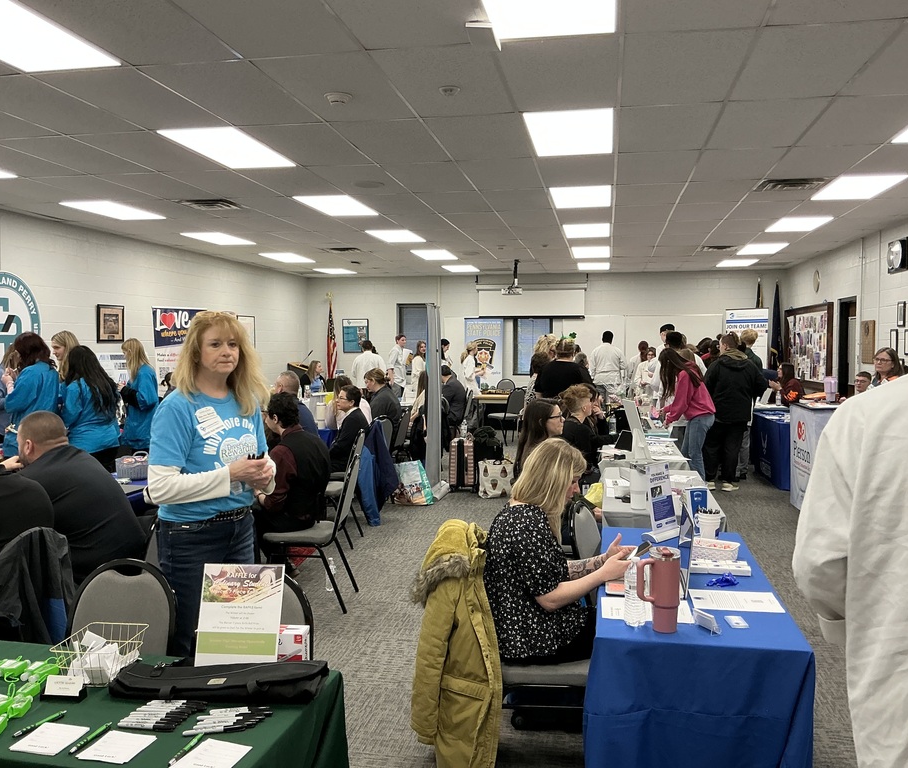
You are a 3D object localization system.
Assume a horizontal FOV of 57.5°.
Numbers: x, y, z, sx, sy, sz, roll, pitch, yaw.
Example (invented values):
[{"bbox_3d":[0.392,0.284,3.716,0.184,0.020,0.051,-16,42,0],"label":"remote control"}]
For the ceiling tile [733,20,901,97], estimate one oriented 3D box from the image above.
[{"bbox_3d":[1.770,-1.604,4.164,0.610,0.030,1.220,1,3,11],"label":"ceiling tile"}]

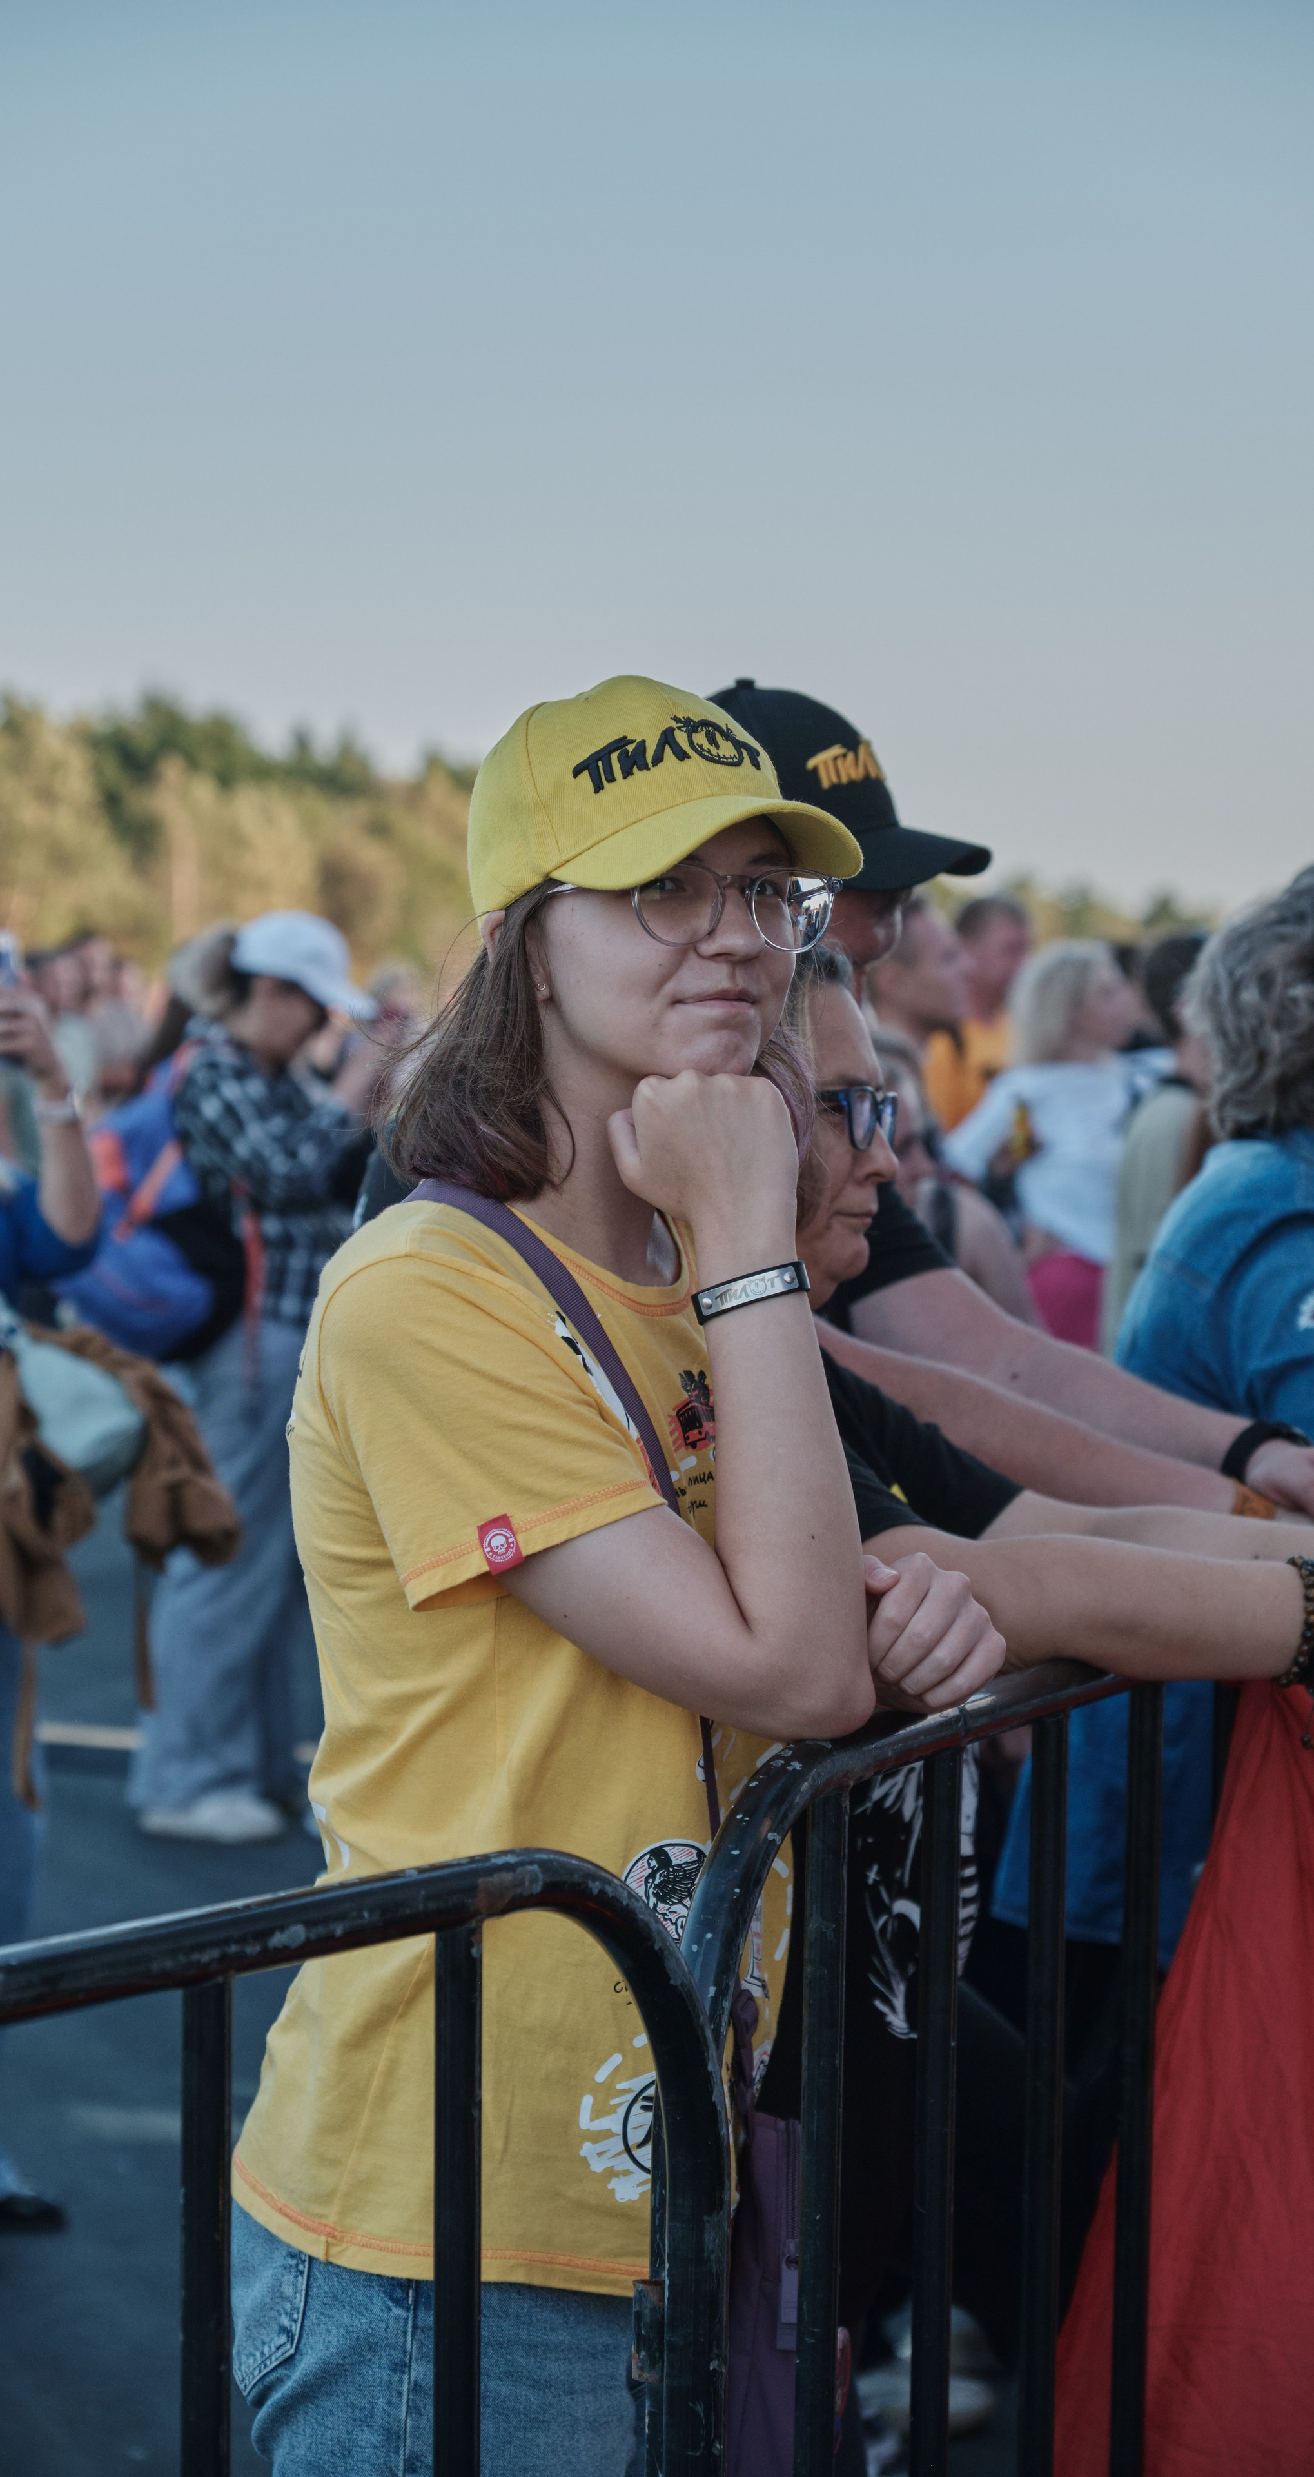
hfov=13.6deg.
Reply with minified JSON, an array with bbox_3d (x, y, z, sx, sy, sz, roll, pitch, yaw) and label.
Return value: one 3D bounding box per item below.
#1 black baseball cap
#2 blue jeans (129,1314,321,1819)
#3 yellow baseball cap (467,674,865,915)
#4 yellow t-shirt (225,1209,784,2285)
[{"bbox_3d":[0.097,-0.315,3.840,0.270,0.145,0.180,2,3,20],"label":"black baseball cap"},{"bbox_3d":[-0.740,0.552,9.600,0.330,0.930,0.400,2,3,18],"label":"blue jeans"},{"bbox_3d":[0.004,-0.248,3.090,0.178,0.138,0.265,-2,4,-34],"label":"yellow baseball cap"},{"bbox_3d":[-0.086,0.277,3.150,0.310,0.615,0.440,2,4,25],"label":"yellow t-shirt"}]

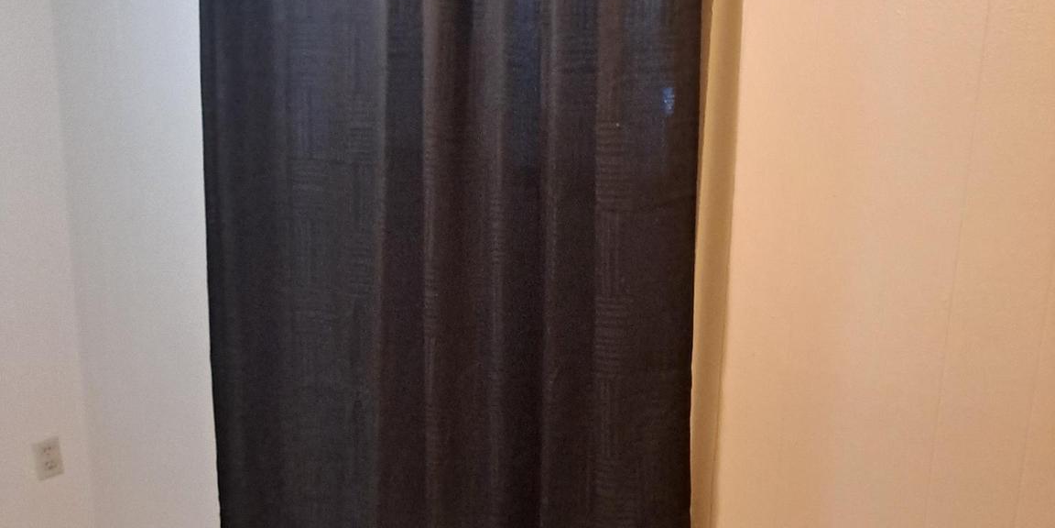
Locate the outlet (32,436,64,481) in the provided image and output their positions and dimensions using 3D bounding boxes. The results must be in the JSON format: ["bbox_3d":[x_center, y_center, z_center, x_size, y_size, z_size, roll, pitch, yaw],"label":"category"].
[{"bbox_3d":[-1.362,0.558,2.897,0.012,0.115,0.071,12,17,39],"label":"outlet"}]

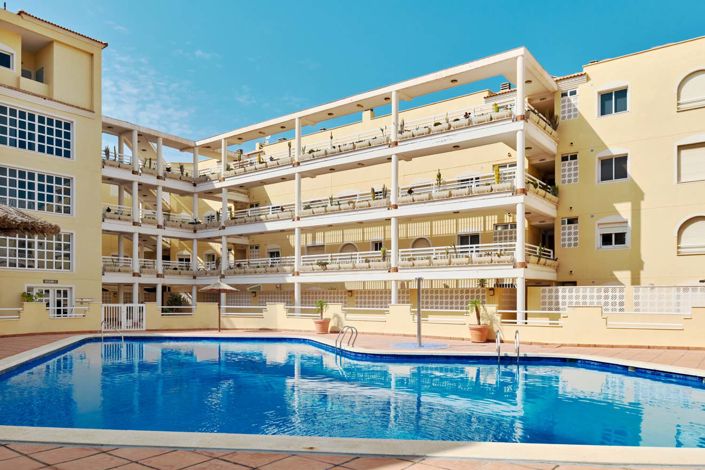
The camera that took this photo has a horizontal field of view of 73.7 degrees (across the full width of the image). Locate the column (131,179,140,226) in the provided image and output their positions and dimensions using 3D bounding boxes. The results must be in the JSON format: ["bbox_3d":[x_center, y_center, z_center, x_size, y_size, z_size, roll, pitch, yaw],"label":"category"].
[{"bbox_3d":[-12.422,-1.803,26.904,0.350,2.633,0.350,-4,-8,34],"label":"column"}]

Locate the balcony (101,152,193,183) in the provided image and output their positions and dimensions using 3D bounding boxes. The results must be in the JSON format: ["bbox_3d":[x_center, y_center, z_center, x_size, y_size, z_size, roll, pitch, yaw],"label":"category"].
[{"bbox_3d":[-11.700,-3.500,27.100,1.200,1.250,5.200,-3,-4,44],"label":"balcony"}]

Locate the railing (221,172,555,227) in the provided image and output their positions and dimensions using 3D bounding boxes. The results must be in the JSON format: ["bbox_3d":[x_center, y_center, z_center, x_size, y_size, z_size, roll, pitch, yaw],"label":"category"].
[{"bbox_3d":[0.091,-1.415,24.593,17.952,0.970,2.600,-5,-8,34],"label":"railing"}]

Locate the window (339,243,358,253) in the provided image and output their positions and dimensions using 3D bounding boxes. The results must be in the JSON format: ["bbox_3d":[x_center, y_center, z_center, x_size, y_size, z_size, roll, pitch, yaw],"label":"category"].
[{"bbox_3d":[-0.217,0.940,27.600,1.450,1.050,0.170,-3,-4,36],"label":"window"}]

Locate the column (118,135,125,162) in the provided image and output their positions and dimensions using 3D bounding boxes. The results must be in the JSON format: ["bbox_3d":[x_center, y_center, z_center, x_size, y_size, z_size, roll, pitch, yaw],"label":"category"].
[{"bbox_3d":[-13.319,-4.613,27.100,0.330,2.400,0.330,-3,-4,44],"label":"column"}]

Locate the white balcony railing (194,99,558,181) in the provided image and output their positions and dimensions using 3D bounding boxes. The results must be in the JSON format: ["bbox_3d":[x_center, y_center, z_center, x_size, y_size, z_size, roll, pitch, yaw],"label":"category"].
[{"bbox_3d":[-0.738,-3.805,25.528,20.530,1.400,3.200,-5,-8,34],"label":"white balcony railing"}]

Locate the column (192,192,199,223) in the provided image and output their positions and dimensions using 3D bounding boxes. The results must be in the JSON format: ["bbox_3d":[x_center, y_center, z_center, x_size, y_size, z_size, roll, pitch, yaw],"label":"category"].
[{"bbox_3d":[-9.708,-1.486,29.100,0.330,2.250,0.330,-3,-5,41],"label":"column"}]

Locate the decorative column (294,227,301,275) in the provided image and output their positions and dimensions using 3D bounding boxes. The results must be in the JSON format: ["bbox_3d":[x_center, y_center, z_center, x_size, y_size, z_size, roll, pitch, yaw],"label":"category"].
[{"bbox_3d":[-2.937,0.855,25.102,0.350,2.617,0.350,0,-7,0],"label":"decorative column"}]

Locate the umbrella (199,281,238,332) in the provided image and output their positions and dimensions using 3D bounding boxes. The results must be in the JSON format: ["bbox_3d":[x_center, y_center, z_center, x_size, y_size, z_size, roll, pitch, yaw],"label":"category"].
[{"bbox_3d":[-6.056,3.256,21.400,1.880,2.370,1.880,0,-3,0],"label":"umbrella"}]

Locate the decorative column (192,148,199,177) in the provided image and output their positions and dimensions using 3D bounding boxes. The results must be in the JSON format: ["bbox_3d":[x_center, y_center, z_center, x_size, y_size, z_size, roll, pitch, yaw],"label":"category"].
[{"bbox_3d":[-9.535,-4.260,28.600,0.340,2.300,0.340,-3,-4,44],"label":"decorative column"}]

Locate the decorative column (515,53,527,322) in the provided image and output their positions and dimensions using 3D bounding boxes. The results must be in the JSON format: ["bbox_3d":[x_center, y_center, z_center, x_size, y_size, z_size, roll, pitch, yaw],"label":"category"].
[{"bbox_3d":[6.363,-1.610,17.800,0.370,10.400,0.370,-2,-4,35],"label":"decorative column"}]

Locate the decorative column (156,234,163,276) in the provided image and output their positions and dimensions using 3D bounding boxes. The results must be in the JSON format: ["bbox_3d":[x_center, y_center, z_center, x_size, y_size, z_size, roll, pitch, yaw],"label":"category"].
[{"bbox_3d":[-11.517,1.223,28.047,0.350,2.506,0.350,-4,-8,34],"label":"decorative column"}]

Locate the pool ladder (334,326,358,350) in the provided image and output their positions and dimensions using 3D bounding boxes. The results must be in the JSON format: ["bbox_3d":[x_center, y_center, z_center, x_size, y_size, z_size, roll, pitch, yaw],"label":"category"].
[{"bbox_3d":[-0.193,3.325,15.100,0.600,0.800,0.530,2,-4,-25],"label":"pool ladder"}]

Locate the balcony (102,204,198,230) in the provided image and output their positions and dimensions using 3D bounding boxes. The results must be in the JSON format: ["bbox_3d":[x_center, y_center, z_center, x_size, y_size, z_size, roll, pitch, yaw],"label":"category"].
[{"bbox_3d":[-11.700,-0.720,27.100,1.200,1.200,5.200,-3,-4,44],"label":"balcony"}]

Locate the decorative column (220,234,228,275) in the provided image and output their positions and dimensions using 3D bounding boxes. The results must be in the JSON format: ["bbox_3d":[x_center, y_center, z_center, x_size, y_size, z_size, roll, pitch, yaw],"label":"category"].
[{"bbox_3d":[-7.505,1.233,27.600,0.350,2.350,0.350,-2,-4,35],"label":"decorative column"}]

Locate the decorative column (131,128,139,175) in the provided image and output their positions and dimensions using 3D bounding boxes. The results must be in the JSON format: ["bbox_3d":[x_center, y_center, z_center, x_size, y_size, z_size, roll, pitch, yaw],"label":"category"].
[{"bbox_3d":[-11.923,-4.556,25.800,0.360,2.450,0.360,-3,-4,44],"label":"decorative column"}]

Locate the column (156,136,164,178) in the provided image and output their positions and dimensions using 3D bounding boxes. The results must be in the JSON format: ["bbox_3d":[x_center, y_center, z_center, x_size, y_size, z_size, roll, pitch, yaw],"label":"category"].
[{"bbox_3d":[-11.141,-4.432,27.300,0.330,2.370,0.330,-3,-5,41],"label":"column"}]

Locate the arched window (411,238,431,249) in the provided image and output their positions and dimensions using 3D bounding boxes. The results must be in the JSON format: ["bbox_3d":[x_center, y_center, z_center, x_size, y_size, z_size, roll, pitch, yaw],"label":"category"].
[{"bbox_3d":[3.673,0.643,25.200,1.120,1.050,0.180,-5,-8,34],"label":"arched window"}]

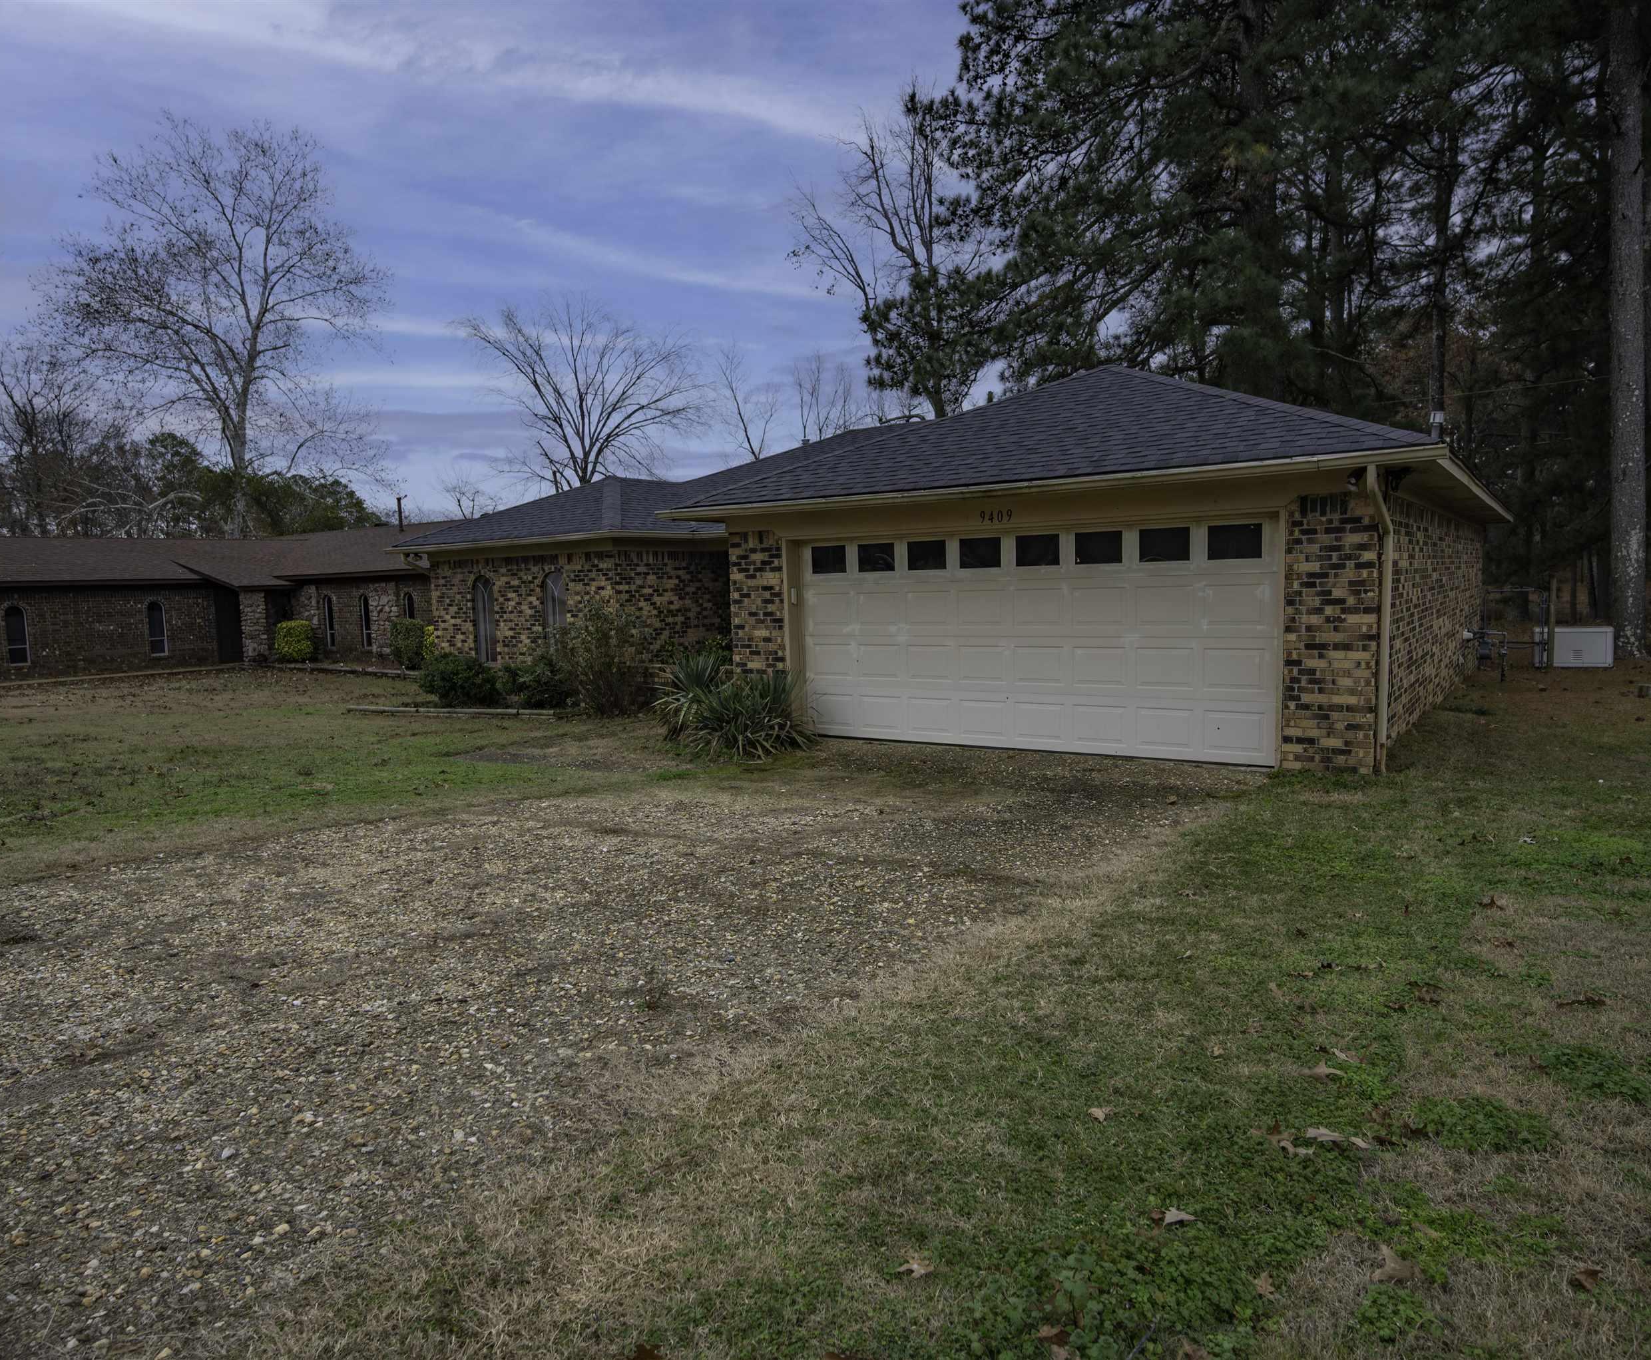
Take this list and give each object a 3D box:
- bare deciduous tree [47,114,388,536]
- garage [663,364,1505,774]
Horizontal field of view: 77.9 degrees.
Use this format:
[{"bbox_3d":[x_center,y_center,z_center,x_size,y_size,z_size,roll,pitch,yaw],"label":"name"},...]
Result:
[{"bbox_3d":[-27.094,-13.297,46.061,15.716,23.289,15.716,2,7,35],"label":"bare deciduous tree"},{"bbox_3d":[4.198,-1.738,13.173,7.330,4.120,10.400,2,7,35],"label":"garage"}]

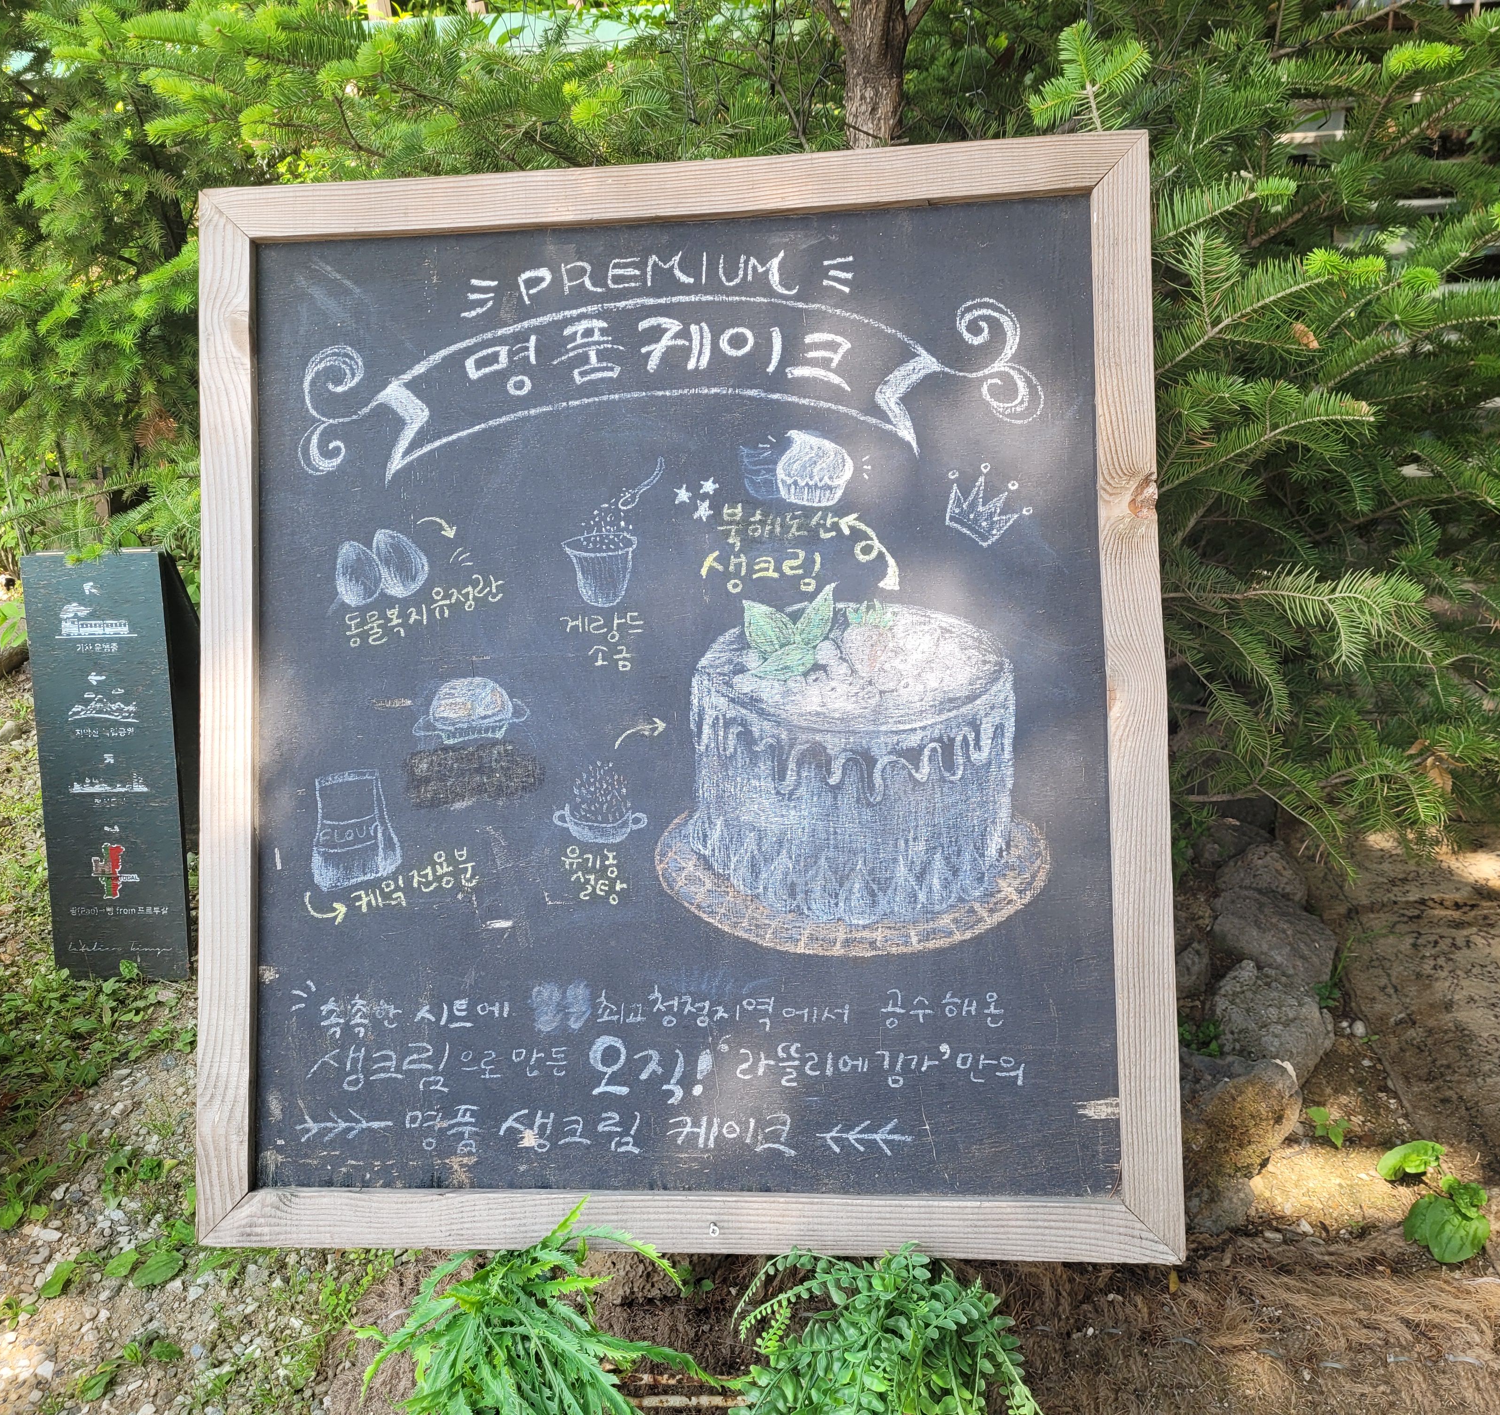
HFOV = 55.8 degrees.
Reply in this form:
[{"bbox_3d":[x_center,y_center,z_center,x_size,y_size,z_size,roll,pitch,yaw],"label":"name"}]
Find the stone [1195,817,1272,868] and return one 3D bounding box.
[{"bbox_3d":[0.986,0.286,2.885,0.152,0.112,0.129,-1,23,0],"label":"stone"}]

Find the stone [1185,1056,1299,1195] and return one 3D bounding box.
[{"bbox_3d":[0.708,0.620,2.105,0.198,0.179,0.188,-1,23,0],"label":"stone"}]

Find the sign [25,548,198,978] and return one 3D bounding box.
[{"bbox_3d":[-1.208,0.053,2.798,0.265,0.775,0.526,1,23,5],"label":"sign"}]

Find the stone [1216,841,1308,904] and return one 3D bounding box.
[{"bbox_3d":[1.000,0.335,2.773,0.162,0.128,0.162,-1,23,0],"label":"stone"}]

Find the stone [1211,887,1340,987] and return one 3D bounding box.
[{"bbox_3d":[0.948,0.422,2.564,0.211,0.175,0.190,-1,23,0],"label":"stone"}]

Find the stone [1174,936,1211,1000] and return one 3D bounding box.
[{"bbox_3d":[0.754,0.456,2.465,0.092,0.117,0.078,-1,23,0],"label":"stone"}]

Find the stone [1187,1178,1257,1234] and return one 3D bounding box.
[{"bbox_3d":[0.662,0.714,2.028,0.118,0.069,0.077,-1,23,0],"label":"stone"}]

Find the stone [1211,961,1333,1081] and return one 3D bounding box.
[{"bbox_3d":[0.851,0.519,2.314,0.177,0.196,0.185,-1,23,0],"label":"stone"}]

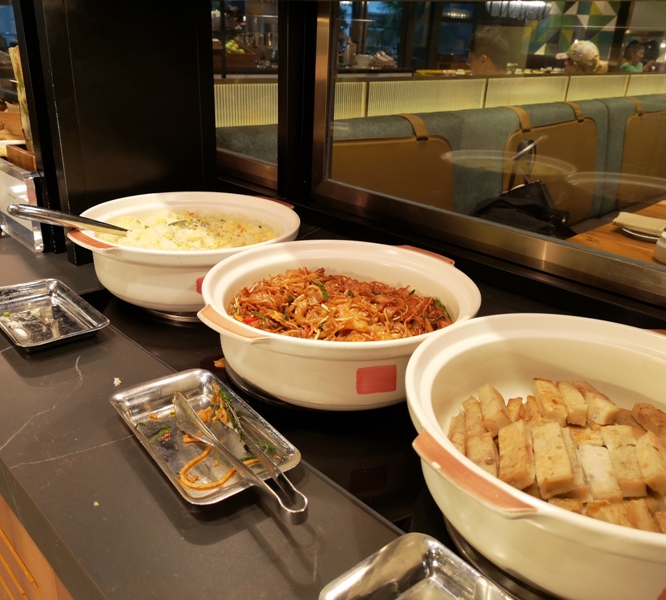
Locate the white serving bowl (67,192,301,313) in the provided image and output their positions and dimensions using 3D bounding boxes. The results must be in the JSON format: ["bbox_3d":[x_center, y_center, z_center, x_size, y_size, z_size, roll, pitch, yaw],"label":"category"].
[{"bbox_3d":[-0.243,-0.086,1.088,0.370,0.117,0.403,2,23,-1],"label":"white serving bowl"}]

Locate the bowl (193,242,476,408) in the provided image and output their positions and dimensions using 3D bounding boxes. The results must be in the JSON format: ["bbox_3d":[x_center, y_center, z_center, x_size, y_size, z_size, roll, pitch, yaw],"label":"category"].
[{"bbox_3d":[0.010,0.031,0.864,0.403,0.117,0.370,2,23,-1],"label":"bowl"}]

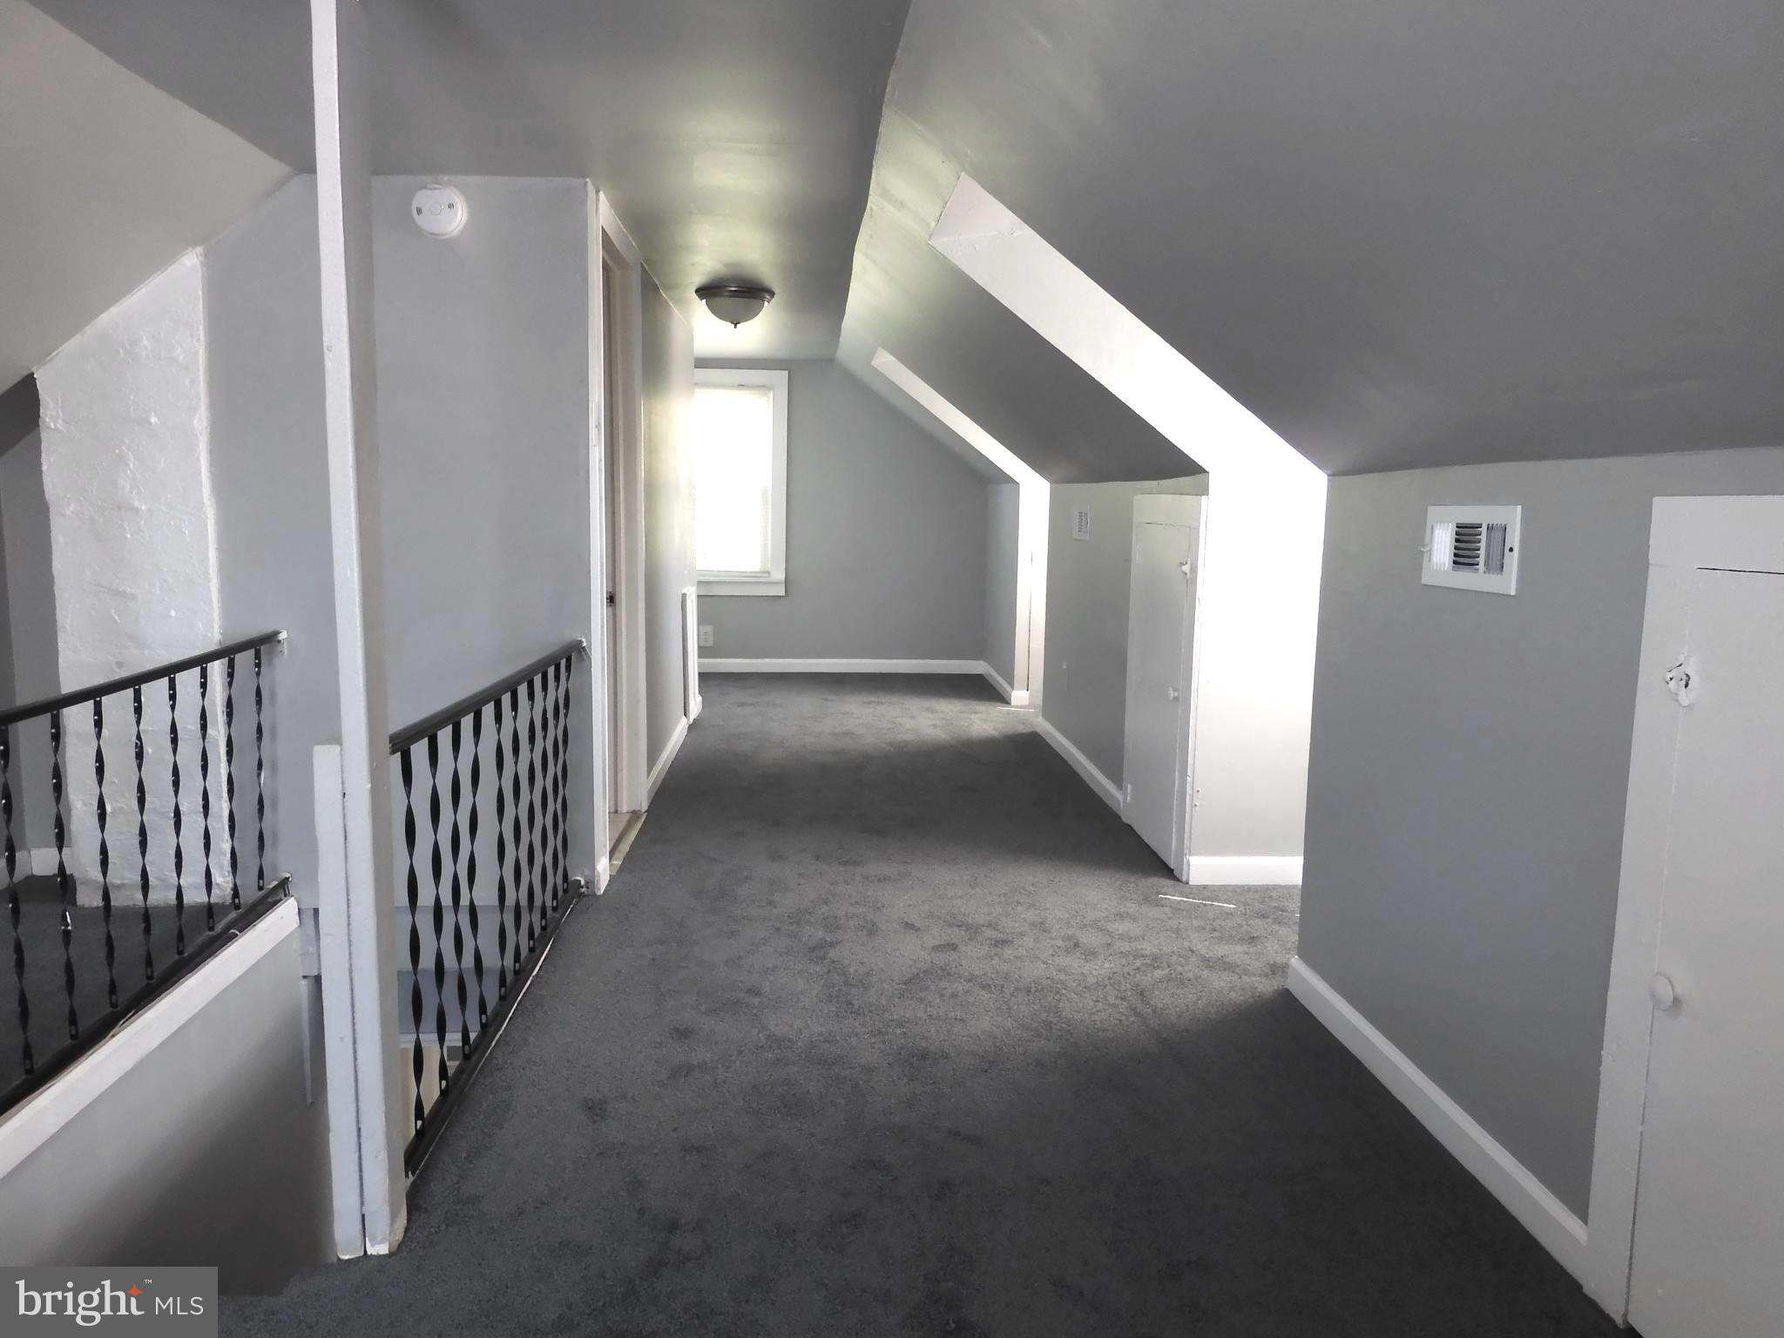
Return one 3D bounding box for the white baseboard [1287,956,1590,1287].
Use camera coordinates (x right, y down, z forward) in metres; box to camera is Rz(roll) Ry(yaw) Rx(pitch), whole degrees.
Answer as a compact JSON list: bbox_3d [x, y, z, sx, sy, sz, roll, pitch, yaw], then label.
[{"bbox_3d":[0.983,0.788,2.360,0.016,0.087,1.124,0,8,-4],"label":"white baseboard"}]

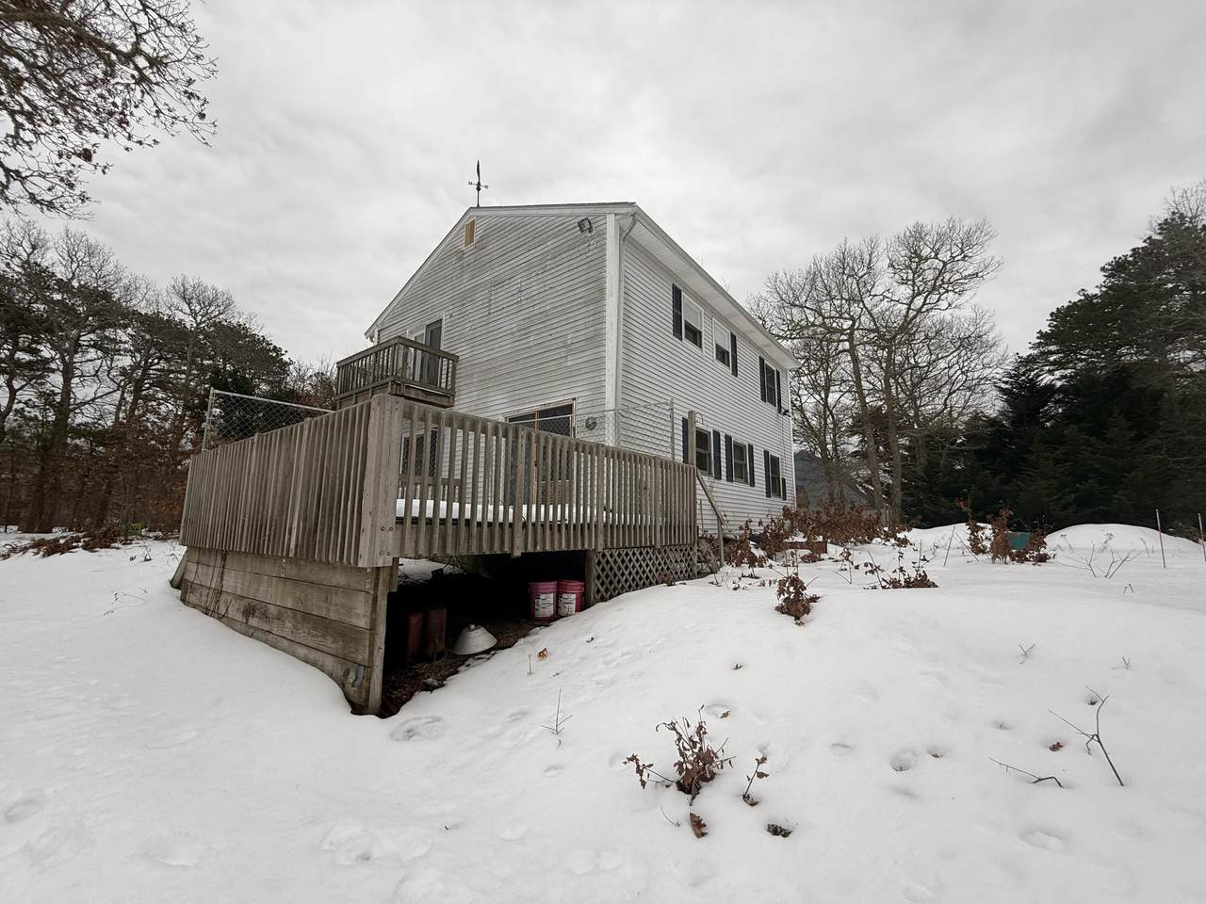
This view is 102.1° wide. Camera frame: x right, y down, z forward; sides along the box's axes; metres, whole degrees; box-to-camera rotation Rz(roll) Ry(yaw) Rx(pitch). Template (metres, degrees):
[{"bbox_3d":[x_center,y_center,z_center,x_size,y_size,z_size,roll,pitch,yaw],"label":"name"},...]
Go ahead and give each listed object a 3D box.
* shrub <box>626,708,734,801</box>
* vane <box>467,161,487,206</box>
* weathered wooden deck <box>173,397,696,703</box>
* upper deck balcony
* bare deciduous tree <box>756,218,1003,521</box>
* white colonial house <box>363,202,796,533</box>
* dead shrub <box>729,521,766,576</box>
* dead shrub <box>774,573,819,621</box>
[{"bbox_3d":[0.362,1.423,2.270,0.470,0.350,0.370,-1,-10,8],"label":"shrub"},{"bbox_3d":[-2.899,-6.248,11.365,0.430,1.200,0.500,3,-10,-16],"label":"vane"},{"bbox_3d":[-2.071,1.263,7.018,5.000,2.340,5.200,-7,-12,37],"label":"weathered wooden deck"},{"bbox_3d":[-4.671,-1.489,10.886,2.750,1.220,1.430,-7,-12,37],"label":"upper deck balcony"},{"bbox_3d":[10.772,-3.211,19.000,9.000,11.800,8.000,-5,-11,30],"label":"bare deciduous tree"},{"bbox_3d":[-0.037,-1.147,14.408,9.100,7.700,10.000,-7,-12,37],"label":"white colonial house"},{"bbox_3d":[2.283,1.480,7.700,0.560,0.850,0.520,-3,-10,16],"label":"dead shrub"},{"bbox_3d":[1.846,1.388,4.650,0.410,0.440,0.400,-3,-10,21],"label":"dead shrub"}]

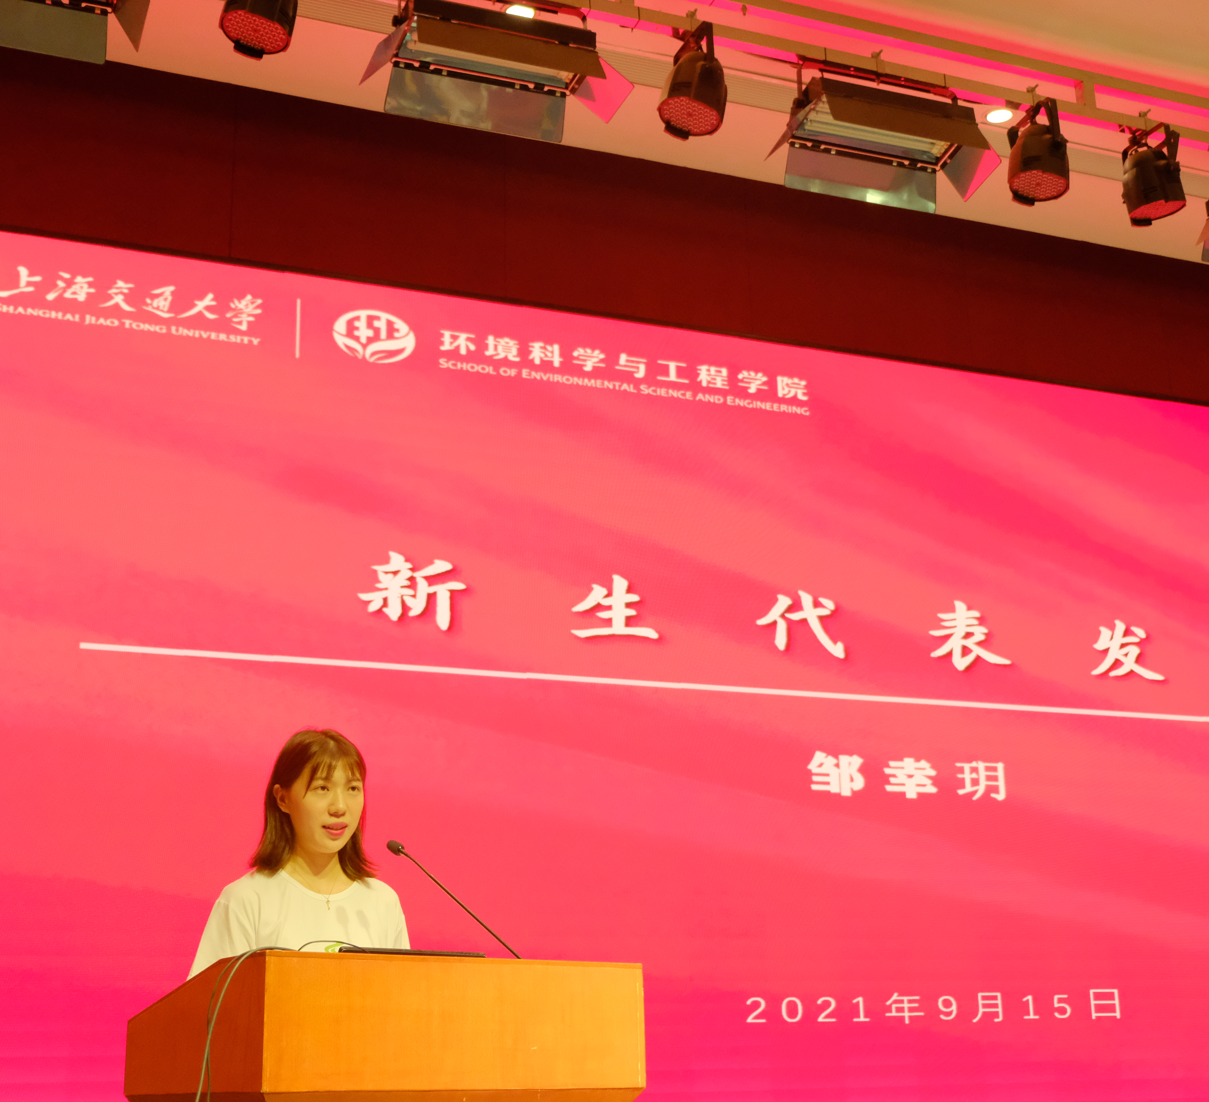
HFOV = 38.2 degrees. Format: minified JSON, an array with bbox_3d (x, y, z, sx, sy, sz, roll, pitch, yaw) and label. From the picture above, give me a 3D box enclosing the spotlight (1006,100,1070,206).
[{"bbox_3d":[1.560,-1.440,6.285,0.225,0.310,0.245,10,-20,-20],"label":"spotlight"}]

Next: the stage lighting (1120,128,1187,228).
[{"bbox_3d":[2.034,-1.395,6.472,0.225,0.310,0.245,-3,-15,-24],"label":"stage lighting"}]

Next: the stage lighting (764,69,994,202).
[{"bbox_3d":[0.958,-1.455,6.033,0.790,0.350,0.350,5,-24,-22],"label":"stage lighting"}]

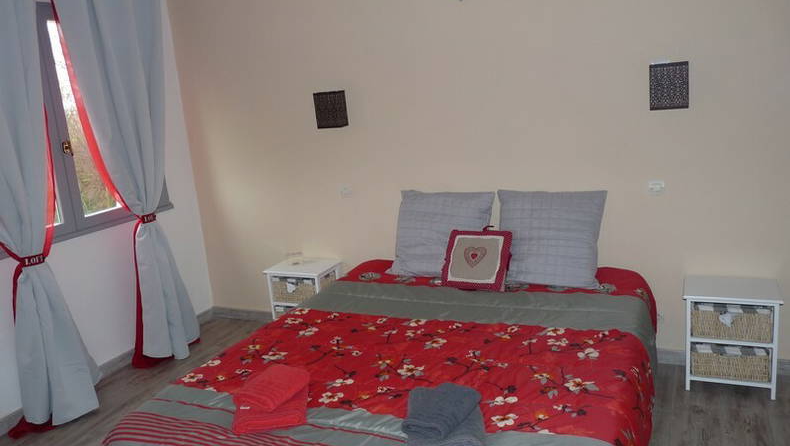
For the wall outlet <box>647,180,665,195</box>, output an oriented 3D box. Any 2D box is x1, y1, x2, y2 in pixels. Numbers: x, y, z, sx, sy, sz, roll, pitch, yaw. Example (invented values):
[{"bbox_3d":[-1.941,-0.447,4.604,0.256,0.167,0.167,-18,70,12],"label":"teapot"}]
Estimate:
[{"bbox_3d":[1.260,-0.171,2.973,0.078,0.074,0.025,1,14,25],"label":"wall outlet"}]

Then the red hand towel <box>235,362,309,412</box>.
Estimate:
[{"bbox_3d":[-0.392,0.543,1.996,0.170,0.037,0.220,4,15,35],"label":"red hand towel"}]

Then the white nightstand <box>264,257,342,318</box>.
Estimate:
[{"bbox_3d":[-0.547,0.492,3.859,0.390,0.454,0.295,1,14,25],"label":"white nightstand"}]

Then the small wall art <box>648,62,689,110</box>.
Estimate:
[{"bbox_3d":[1.260,-0.629,2.830,0.162,0.207,0.050,1,14,25],"label":"small wall art"}]

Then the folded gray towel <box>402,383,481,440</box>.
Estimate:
[{"bbox_3d":[0.135,0.522,1.729,0.150,0.050,0.220,2,15,30],"label":"folded gray towel"}]

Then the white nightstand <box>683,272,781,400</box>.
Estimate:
[{"bbox_3d":[1.562,0.530,2.889,0.388,0.456,0.295,1,14,25],"label":"white nightstand"}]

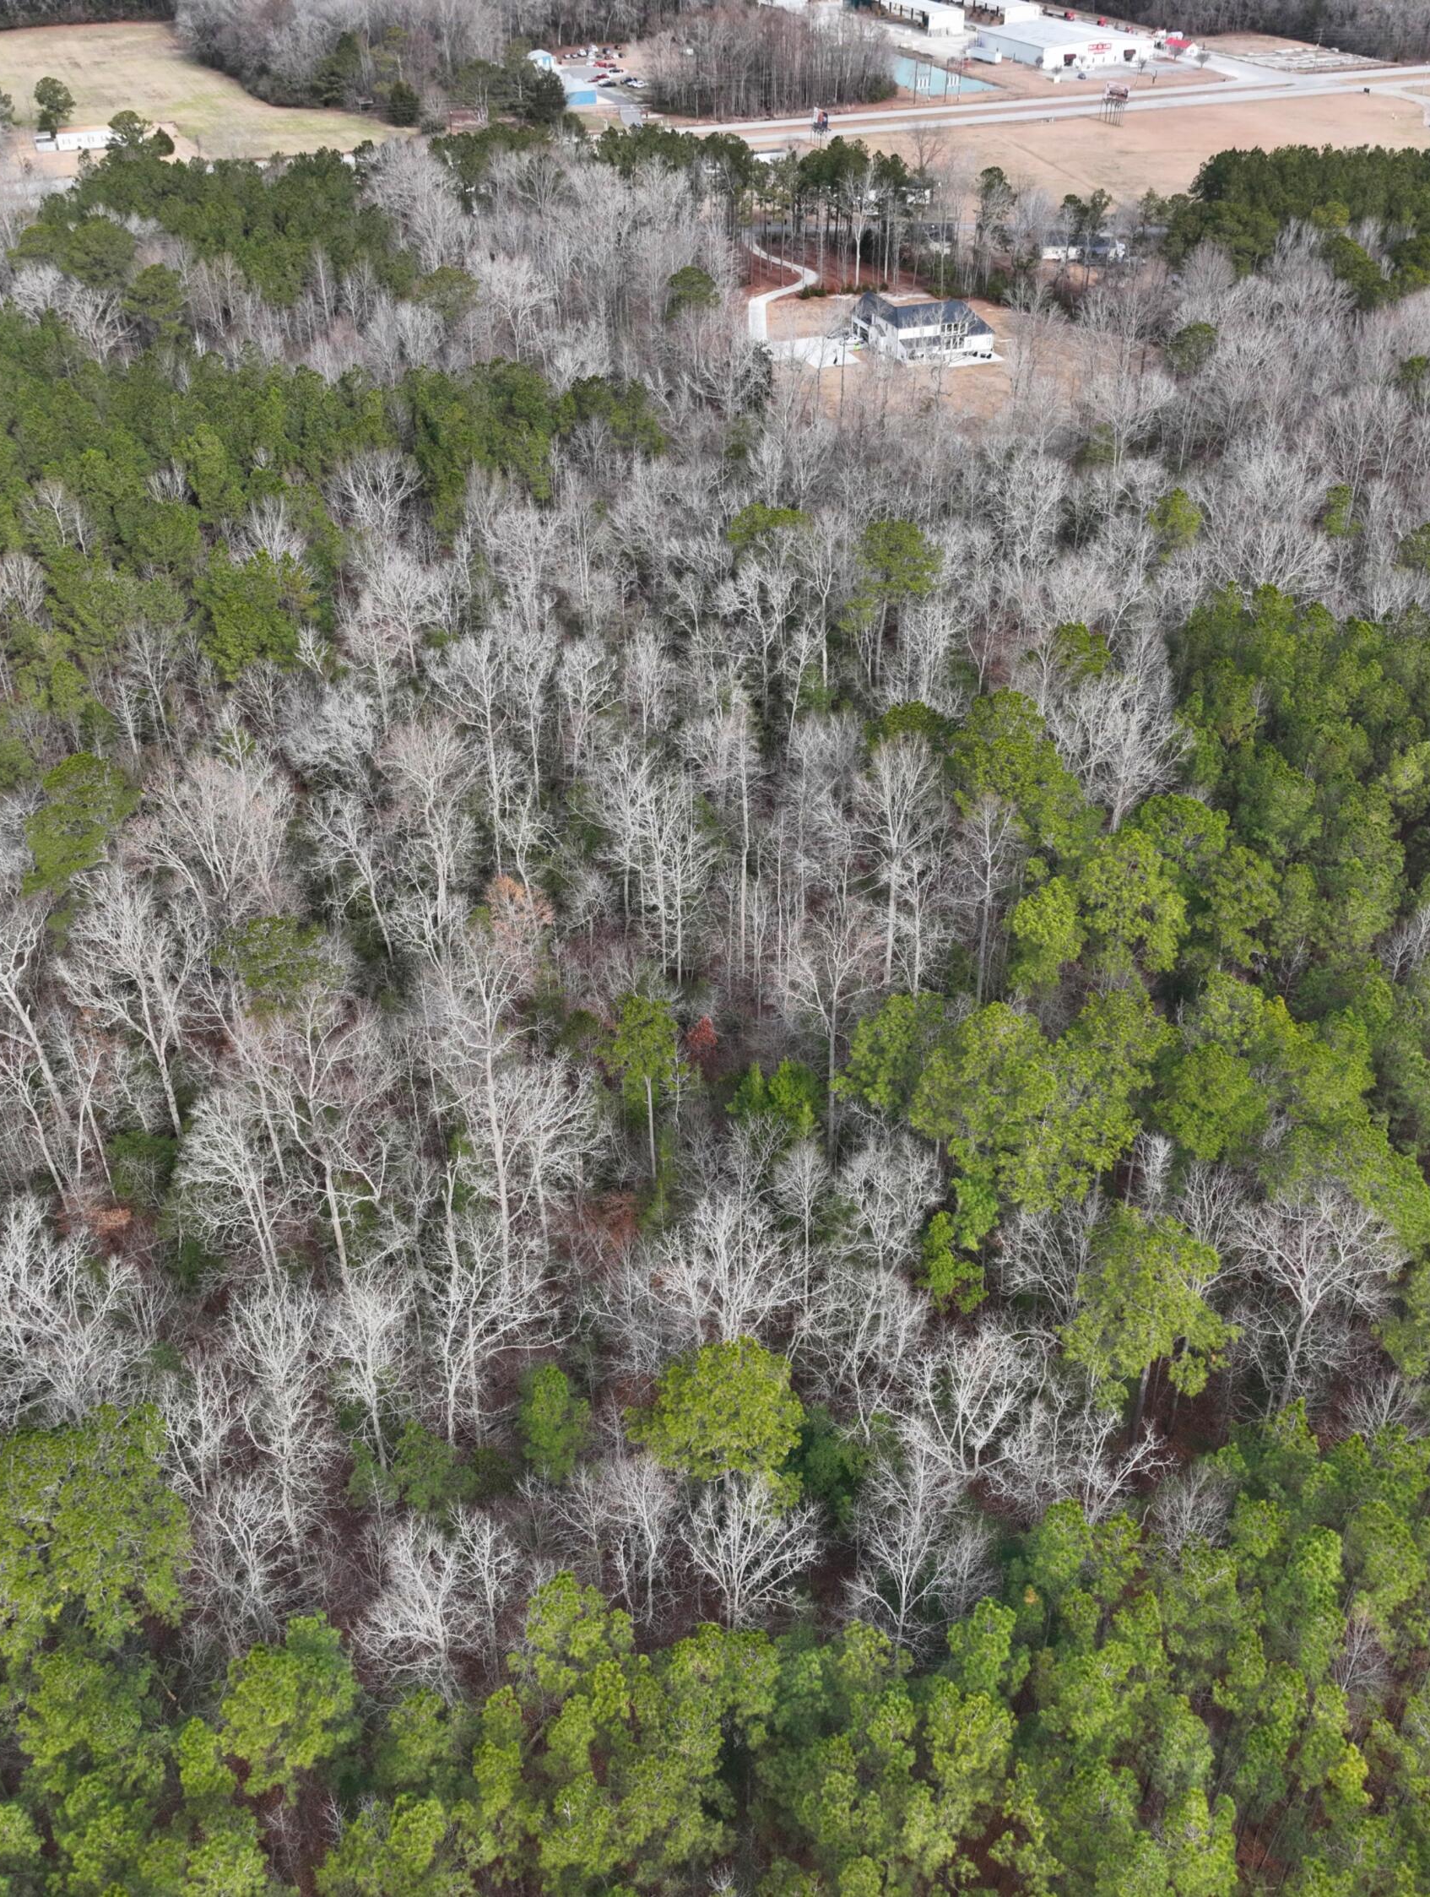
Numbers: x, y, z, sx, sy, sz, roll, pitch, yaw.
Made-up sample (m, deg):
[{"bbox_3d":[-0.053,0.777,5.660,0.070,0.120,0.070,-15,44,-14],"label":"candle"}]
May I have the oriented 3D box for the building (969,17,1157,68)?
[{"bbox_3d":[116.812,-301.197,584.769,41.000,7.400,42.000,-13,37,-18],"label":"building"}]

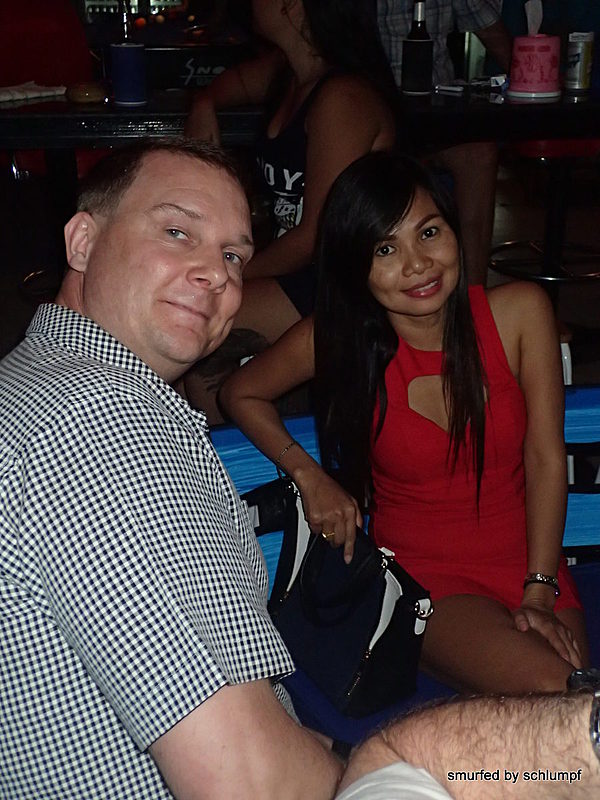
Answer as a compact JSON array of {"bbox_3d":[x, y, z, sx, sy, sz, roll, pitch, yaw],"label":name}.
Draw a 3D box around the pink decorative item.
[{"bbox_3d":[0.566,-0.800,2.388,0.130,0.137,0.130,-1,20,0],"label":"pink decorative item"}]

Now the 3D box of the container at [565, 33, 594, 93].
[{"bbox_3d":[0.749,-0.902,2.655,0.065,0.141,0.065,-1,20,0],"label":"container"}]

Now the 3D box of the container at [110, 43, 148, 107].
[{"bbox_3d":[-0.409,-0.780,2.385,0.076,0.132,0.076,-1,20,0],"label":"container"}]

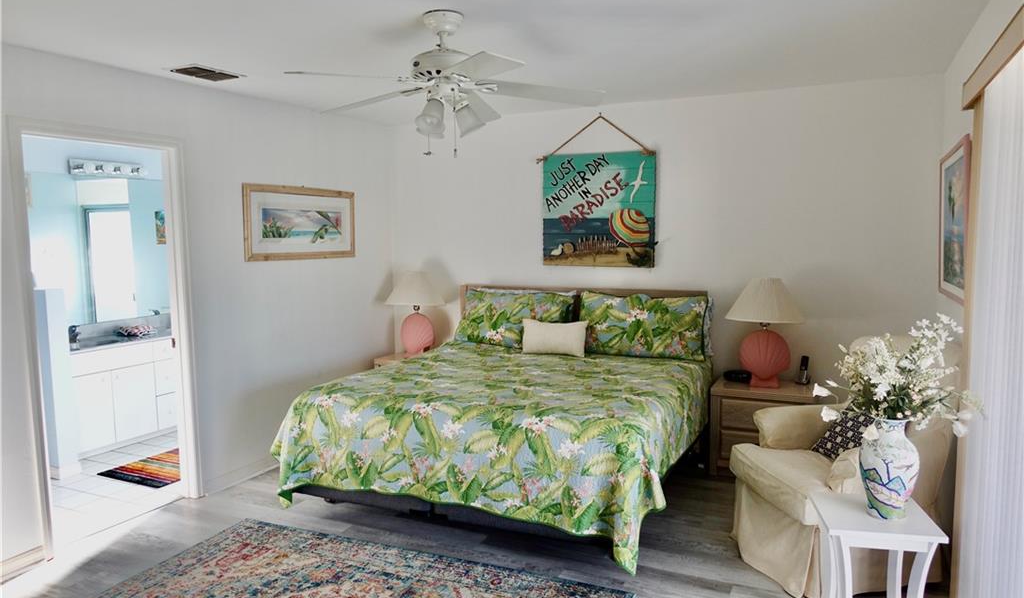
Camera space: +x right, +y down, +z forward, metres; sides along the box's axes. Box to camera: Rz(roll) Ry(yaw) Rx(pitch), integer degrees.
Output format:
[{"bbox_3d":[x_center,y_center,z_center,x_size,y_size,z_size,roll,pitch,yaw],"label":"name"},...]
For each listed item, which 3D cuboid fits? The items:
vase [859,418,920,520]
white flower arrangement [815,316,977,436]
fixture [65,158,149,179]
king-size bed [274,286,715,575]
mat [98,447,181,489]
[{"bbox_3d":[1.306,0.583,2.364,0.191,0.341,0.191,2,6,27],"label":"vase"},{"bbox_3d":[1.311,0.263,2.322,0.532,0.421,0.451,2,6,27],"label":"white flower arrangement"},{"bbox_3d":[-3.179,-1.016,5.402,0.130,0.115,0.612,2,6,27],"label":"fixture"},{"bbox_3d":[0.015,0.585,4.150,2.086,1.148,2.106,2,6,27],"label":"king-size bed"},{"bbox_3d":[-2.281,1.128,4.778,0.600,0.015,0.875,2,6,26],"label":"mat"}]

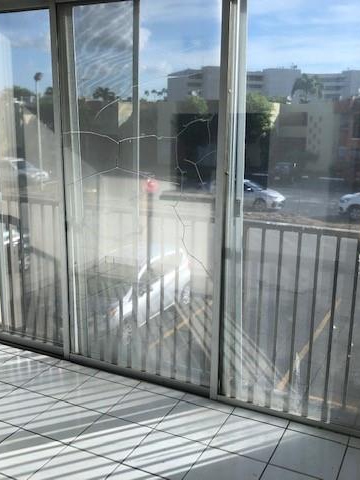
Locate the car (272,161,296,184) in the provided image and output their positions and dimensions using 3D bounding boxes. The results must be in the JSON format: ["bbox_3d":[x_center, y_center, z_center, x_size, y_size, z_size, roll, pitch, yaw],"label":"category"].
[{"bbox_3d":[7.802,-4.928,37.432,1.820,1.600,4.500,5,14,18],"label":"car"}]

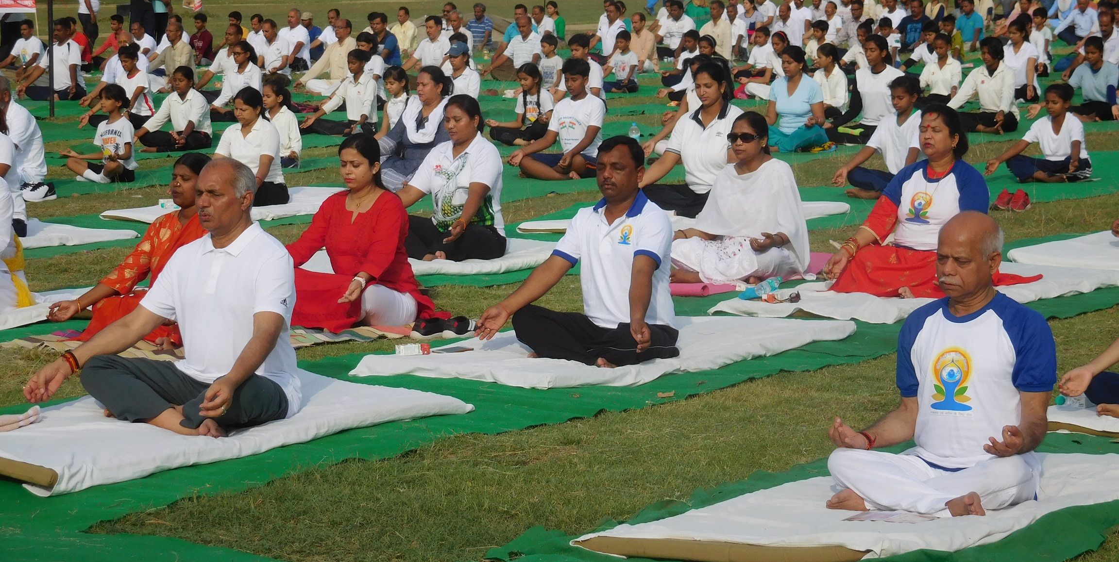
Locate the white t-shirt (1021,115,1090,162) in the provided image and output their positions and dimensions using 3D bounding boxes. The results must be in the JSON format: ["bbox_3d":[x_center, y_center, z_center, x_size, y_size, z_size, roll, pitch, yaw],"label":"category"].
[{"bbox_3d":[3.287,-0.957,21.400,0.400,0.320,0.270,3,7,32],"label":"white t-shirt"}]

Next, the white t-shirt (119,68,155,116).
[{"bbox_3d":[-4.118,-1.824,31.300,0.420,0.480,0.250,3,7,35],"label":"white t-shirt"}]

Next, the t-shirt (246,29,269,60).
[{"bbox_3d":[-4.190,-3.292,45.500,0.450,0.540,0.270,3,7,32],"label":"t-shirt"}]

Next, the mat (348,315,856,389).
[{"bbox_3d":[0.201,0.262,12.829,0.920,0.070,1.970,4,8,42],"label":"mat"}]

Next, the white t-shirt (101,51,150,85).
[{"bbox_3d":[-4.458,-2.130,33.200,0.520,0.490,0.340,4,7,35],"label":"white t-shirt"}]

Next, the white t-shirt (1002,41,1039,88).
[{"bbox_3d":[4.548,-2.116,32.000,0.400,0.500,0.260,3,7,34],"label":"white t-shirt"}]

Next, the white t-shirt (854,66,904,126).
[{"bbox_3d":[2.676,-1.544,27.000,0.430,0.520,0.280,3,7,30],"label":"white t-shirt"}]

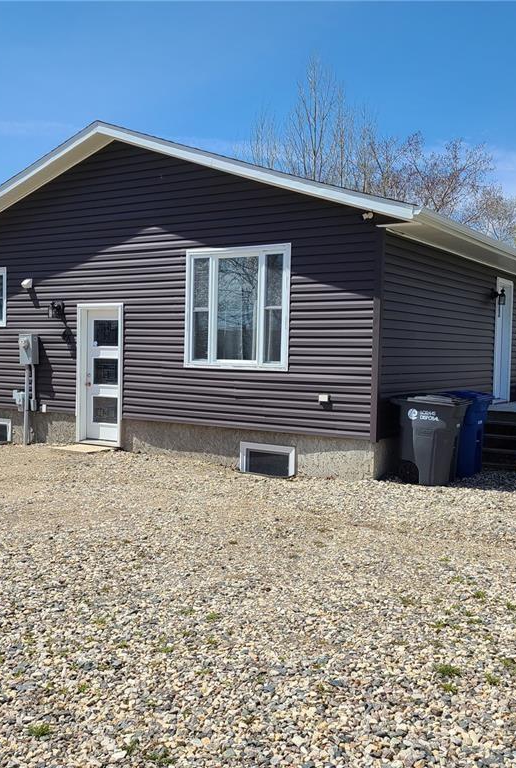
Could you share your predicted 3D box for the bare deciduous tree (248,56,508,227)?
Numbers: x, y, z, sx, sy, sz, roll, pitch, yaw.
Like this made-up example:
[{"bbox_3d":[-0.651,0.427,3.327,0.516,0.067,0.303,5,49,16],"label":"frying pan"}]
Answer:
[{"bbox_3d":[5.460,-7.071,33.679,11.300,14.660,9.000,1,3,9],"label":"bare deciduous tree"}]

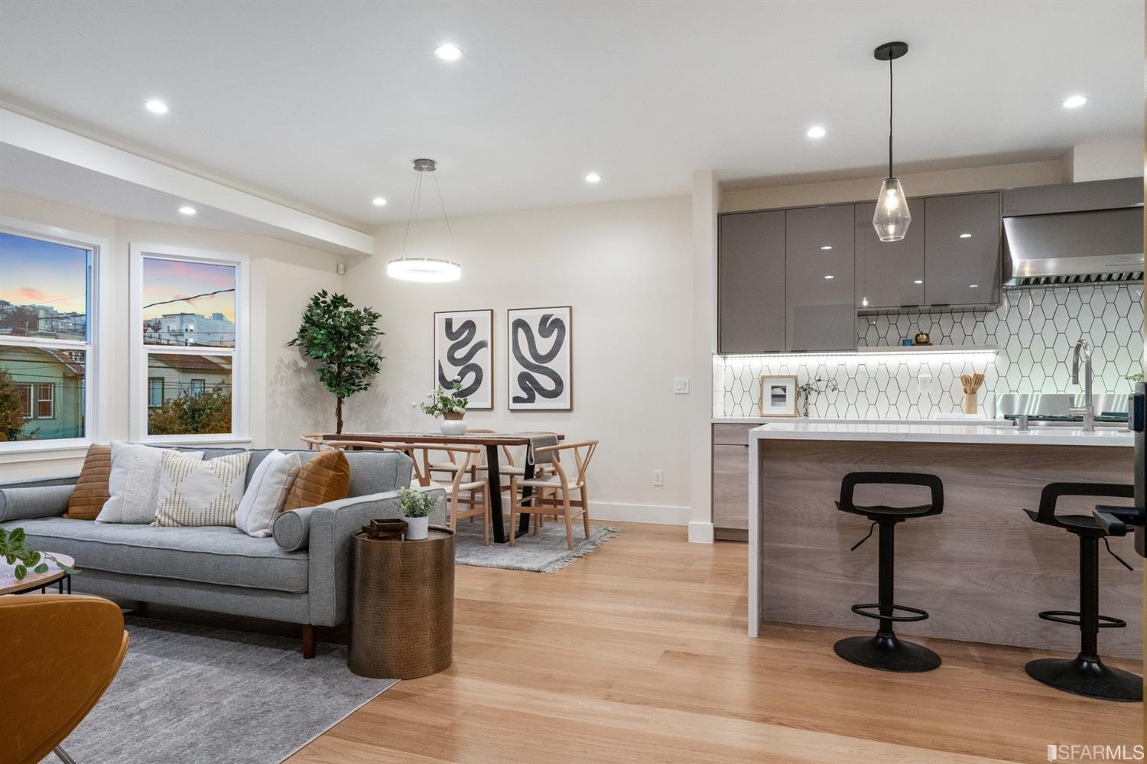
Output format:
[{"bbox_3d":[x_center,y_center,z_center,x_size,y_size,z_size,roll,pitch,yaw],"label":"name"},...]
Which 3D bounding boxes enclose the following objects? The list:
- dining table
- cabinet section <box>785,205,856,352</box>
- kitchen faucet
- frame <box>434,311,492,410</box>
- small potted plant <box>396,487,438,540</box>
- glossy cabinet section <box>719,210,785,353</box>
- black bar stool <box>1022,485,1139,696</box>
[{"bbox_3d":[-0.962,0.780,5.377,1.645,0.758,0.832,0,-1,18],"label":"dining table"},{"bbox_3d":[1.847,-0.742,5.247,0.485,1.057,0.365,0,-1,20],"label":"cabinet section"},{"bbox_3d":[2.249,0.015,3.154,0.115,0.404,0.245,0,-1,19],"label":"kitchen faucet"},{"bbox_3d":[-1.024,-0.190,6.463,0.625,0.930,0.030,0,-1,19],"label":"frame"},{"bbox_3d":[-0.631,0.526,2.825,0.185,0.203,0.175,0,-1,-18],"label":"small potted plant"},{"bbox_3d":[1.390,-0.742,5.409,0.485,1.062,0.365,0,-1,20],"label":"glossy cabinet section"},{"bbox_3d":[1.966,0.744,2.670,0.430,0.765,0.420,0,-1,17],"label":"black bar stool"}]

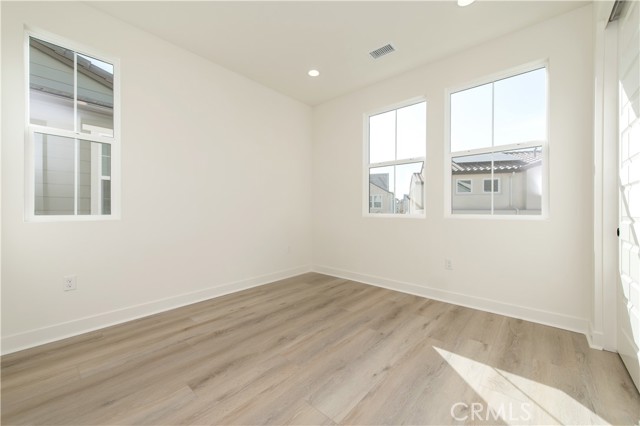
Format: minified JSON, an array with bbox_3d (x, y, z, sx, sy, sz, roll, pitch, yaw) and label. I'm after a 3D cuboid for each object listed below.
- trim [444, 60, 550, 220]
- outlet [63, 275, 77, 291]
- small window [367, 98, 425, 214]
[{"bbox_3d":[1.778,-0.668,2.572,0.865,1.450,0.100,1,1,42],"label":"trim"},{"bbox_3d":[-2.050,0.577,2.042,0.013,0.118,0.072,1,1,42],"label":"outlet"},{"bbox_3d":[0.975,-0.670,3.284,0.865,1.450,0.100,1,1,42],"label":"small window"}]

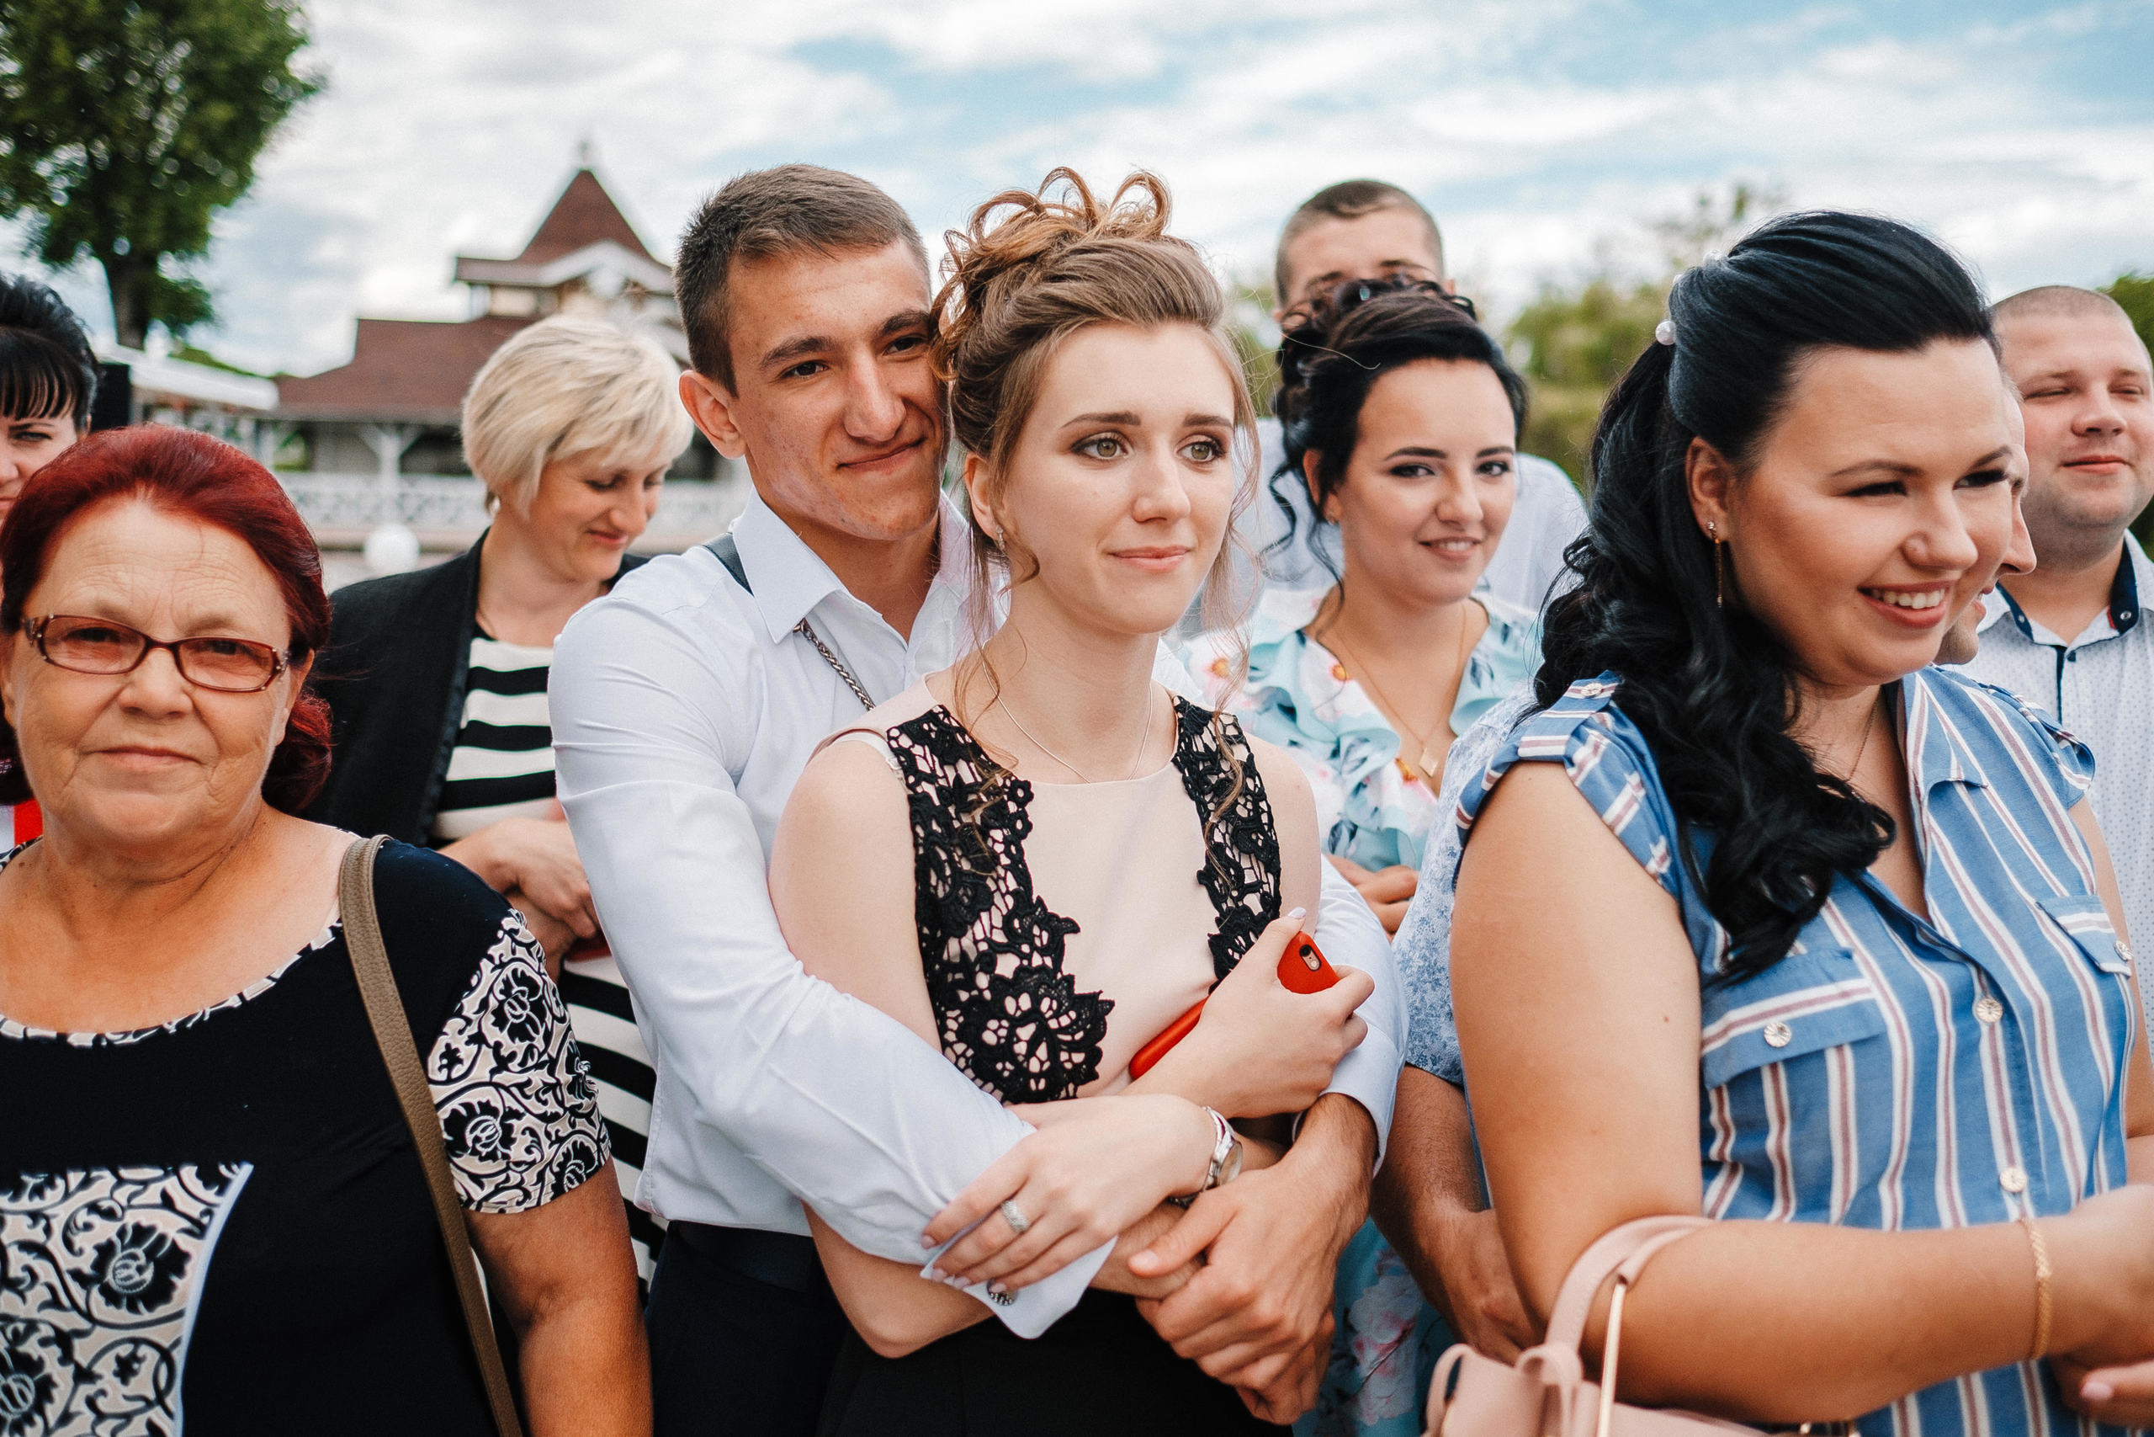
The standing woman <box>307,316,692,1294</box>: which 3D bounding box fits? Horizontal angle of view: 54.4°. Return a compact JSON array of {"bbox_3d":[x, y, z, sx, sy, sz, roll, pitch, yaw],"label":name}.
[{"bbox_3d":[-0.508,0.463,2.004,0.460,1.671,0.360,-3,7,-30],"label":"standing woman"}]

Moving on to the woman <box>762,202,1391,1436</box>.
[{"bbox_3d":[-0.017,0.499,1.464,0.430,1.725,0.340,-2,7,-22],"label":"woman"}]

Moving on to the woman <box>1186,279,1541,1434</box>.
[{"bbox_3d":[0.272,0.476,1.833,0.440,1.694,0.320,-2,7,-20],"label":"woman"}]

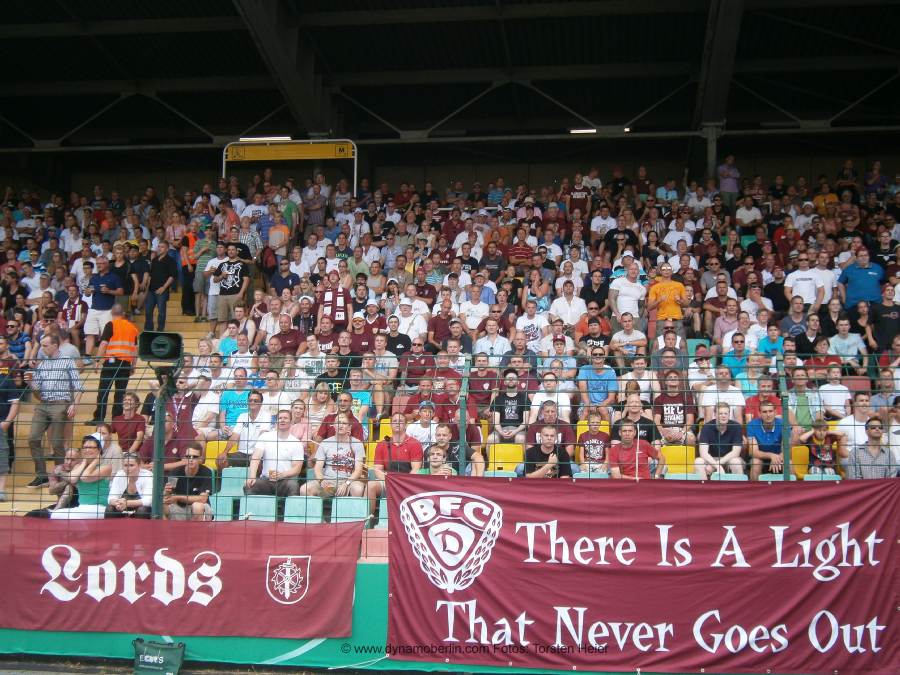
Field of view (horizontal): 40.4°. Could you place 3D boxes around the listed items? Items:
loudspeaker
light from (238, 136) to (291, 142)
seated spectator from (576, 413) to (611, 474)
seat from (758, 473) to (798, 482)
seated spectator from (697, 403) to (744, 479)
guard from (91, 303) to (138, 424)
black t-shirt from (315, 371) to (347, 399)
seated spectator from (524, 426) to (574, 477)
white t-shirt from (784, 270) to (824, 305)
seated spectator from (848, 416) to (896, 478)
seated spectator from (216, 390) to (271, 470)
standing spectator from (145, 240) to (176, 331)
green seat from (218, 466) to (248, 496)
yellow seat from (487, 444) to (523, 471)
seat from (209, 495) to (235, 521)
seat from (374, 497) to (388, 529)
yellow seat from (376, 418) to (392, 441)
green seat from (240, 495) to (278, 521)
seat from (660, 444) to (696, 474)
[{"bbox_3d":[-2.440,0.076,10.300,0.360,0.240,0.340,1,-4,-9],"label":"loudspeaker"},{"bbox_3d":[-4.806,-5.153,31.800,1.530,0.100,0.150,0,-6,9],"label":"light"},{"bbox_3d":[1.646,1.365,14.007,0.400,1.020,0.620,0,-7,7],"label":"seated spectator"},{"bbox_3d":[3.480,1.652,12.880,0.430,0.420,0.440,0,-4,8],"label":"seat"},{"bbox_3d":[3.039,1.333,13.727,0.550,1.210,0.780,0,-6,7],"label":"seated spectator"},{"bbox_3d":[-4.832,0.382,17.600,0.650,1.759,0.500,2,-7,-15],"label":"guard"},{"bbox_3d":[-1.545,0.764,15.869,0.500,0.620,0.300,0,-5,7],"label":"black t-shirt"},{"bbox_3d":[1.062,1.524,13.058,0.520,1.167,0.800,0,-7,7],"label":"seated spectator"},{"bbox_3d":[5.688,-0.859,19.416,0.600,0.640,0.300,0,-5,7],"label":"white t-shirt"},{"bbox_3d":[4.418,1.495,12.778,0.550,1.360,0.750,0,-6,7],"label":"seated spectator"},{"bbox_3d":[-2.327,1.265,14.153,0.580,1.280,0.750,0,-5,7],"label":"seated spectator"},{"bbox_3d":[-5.236,-0.873,22.100,0.580,1.732,0.420,-3,-8,25],"label":"standing spectator"},{"bbox_3d":[-2.431,1.650,13.505,0.420,0.420,0.420,0,-5,7],"label":"green seat"},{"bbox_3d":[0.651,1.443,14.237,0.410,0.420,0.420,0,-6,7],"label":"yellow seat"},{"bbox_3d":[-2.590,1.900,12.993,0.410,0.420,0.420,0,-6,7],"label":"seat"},{"bbox_3d":[-0.562,1.849,12.453,0.420,0.420,0.420,0,-5,7],"label":"seat"},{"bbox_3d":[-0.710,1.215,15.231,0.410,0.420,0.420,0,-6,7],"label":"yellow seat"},{"bbox_3d":[-2.033,1.864,12.644,0.420,0.420,0.420,0,-5,7],"label":"green seat"},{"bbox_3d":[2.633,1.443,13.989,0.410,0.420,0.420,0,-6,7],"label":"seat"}]

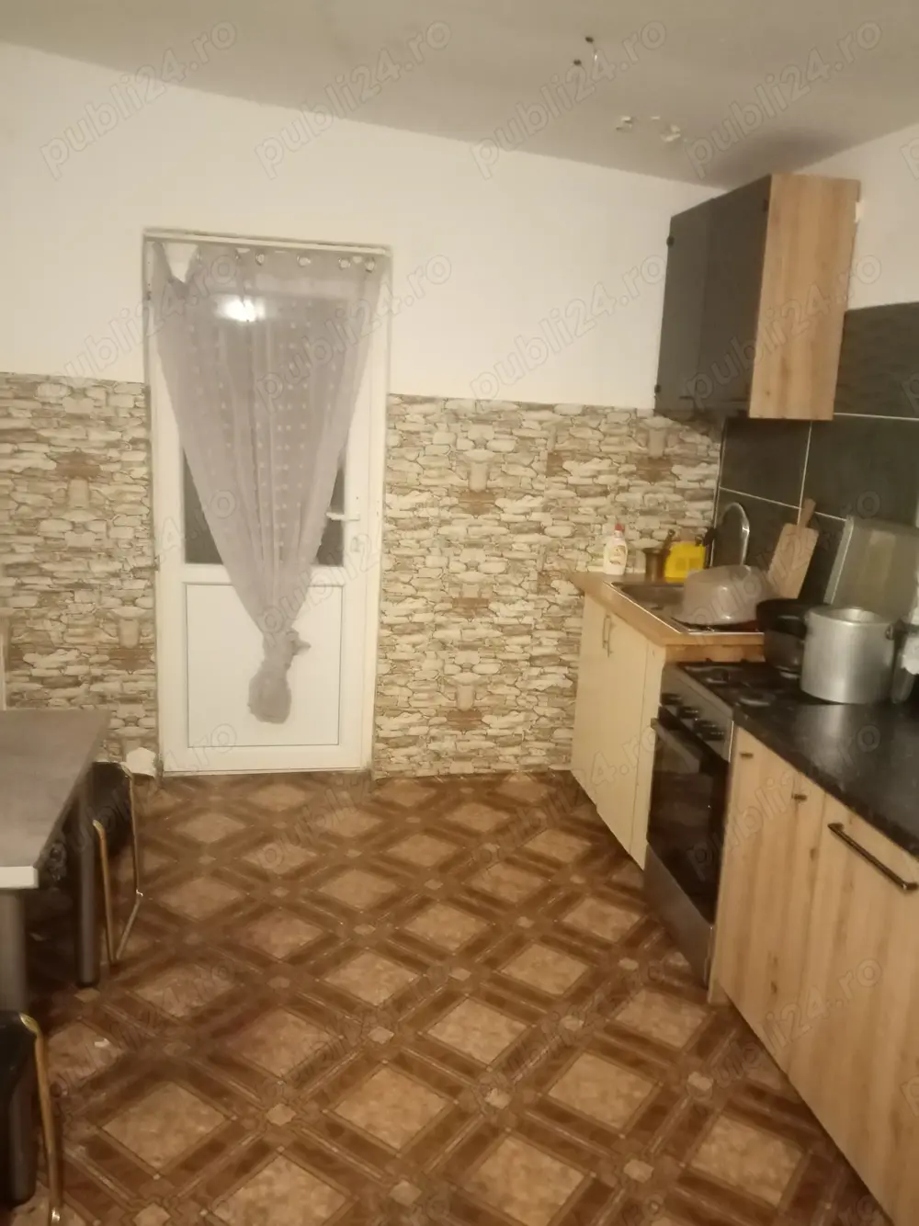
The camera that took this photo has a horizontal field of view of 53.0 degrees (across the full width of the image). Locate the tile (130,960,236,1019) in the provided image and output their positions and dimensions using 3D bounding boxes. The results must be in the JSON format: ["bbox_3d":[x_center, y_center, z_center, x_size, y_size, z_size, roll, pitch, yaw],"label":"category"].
[{"bbox_3d":[-0.730,0.997,2.435,0.187,0.010,0.187,11,14,33],"label":"tile"}]

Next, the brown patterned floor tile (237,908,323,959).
[{"bbox_3d":[-0.534,0.958,2.747,0.187,0.010,0.187,11,14,34],"label":"brown patterned floor tile"}]

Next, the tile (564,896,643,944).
[{"bbox_3d":[0.451,0.974,2.917,0.188,0.010,0.188,11,15,33],"label":"tile"}]

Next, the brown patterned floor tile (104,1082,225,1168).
[{"bbox_3d":[-0.640,1.111,2.002,0.187,0.010,0.187,11,14,34],"label":"brown patterned floor tile"}]

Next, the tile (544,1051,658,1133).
[{"bbox_3d":[0.337,1.129,2.173,0.188,0.010,0.188,11,15,33],"label":"tile"}]

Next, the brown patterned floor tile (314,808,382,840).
[{"bbox_3d":[-0.403,0.777,3.393,0.176,0.010,0.176,11,15,34],"label":"brown patterned floor tile"}]

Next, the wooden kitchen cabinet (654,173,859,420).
[{"bbox_3d":[1.007,-1.056,3.228,0.291,0.712,0.773,0,12,-9],"label":"wooden kitchen cabinet"}]

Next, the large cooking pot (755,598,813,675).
[{"bbox_3d":[1.039,0.077,2.777,0.275,0.191,0.275,2,12,-1],"label":"large cooking pot"}]

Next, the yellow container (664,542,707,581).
[{"bbox_3d":[0.936,-0.210,3.811,0.134,0.148,0.085,1,12,-9],"label":"yellow container"}]

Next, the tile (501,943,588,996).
[{"bbox_3d":[0.240,0.987,2.550,0.176,0.010,0.176,11,15,34],"label":"tile"}]

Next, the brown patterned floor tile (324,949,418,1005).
[{"bbox_3d":[-0.242,1.002,2.531,0.187,0.010,0.187,11,14,33],"label":"brown patterned floor tile"}]

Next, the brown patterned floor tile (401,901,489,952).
[{"bbox_3d":[-0.043,0.969,2.837,0.188,0.010,0.188,11,15,33],"label":"brown patterned floor tile"}]

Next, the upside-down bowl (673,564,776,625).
[{"bbox_3d":[0.902,-0.068,3.115,0.335,0.147,0.335,2,12,0],"label":"upside-down bowl"}]

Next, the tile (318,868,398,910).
[{"bbox_3d":[-0.333,0.908,3.027,0.187,0.010,0.187,11,14,34],"label":"tile"}]

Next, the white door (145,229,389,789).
[{"bbox_3d":[-0.760,-0.366,3.700,0.880,2.120,0.090,0,12,-12],"label":"white door"}]

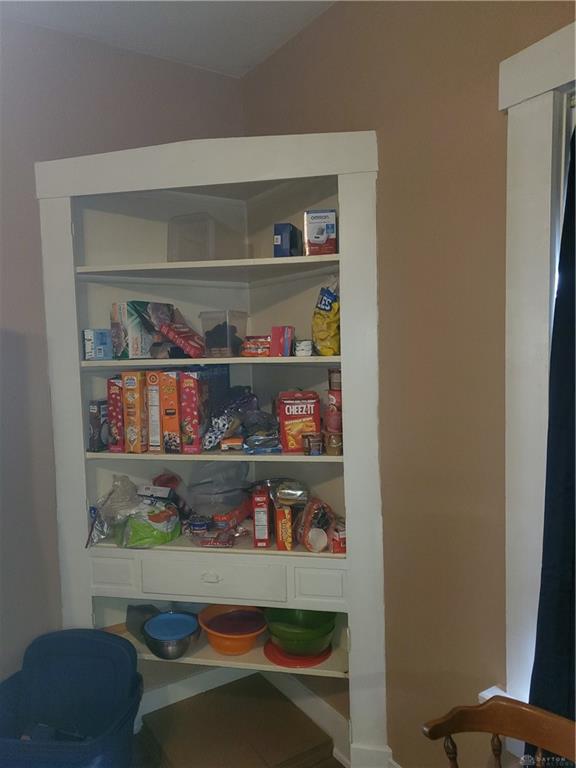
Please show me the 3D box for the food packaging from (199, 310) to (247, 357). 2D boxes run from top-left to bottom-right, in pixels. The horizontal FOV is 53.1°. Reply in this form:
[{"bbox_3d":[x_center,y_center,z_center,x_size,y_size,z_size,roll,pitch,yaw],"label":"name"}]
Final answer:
[{"bbox_3d":[-0.259,-0.202,2.353,0.160,0.180,0.115,2,5,40],"label":"food packaging"}]

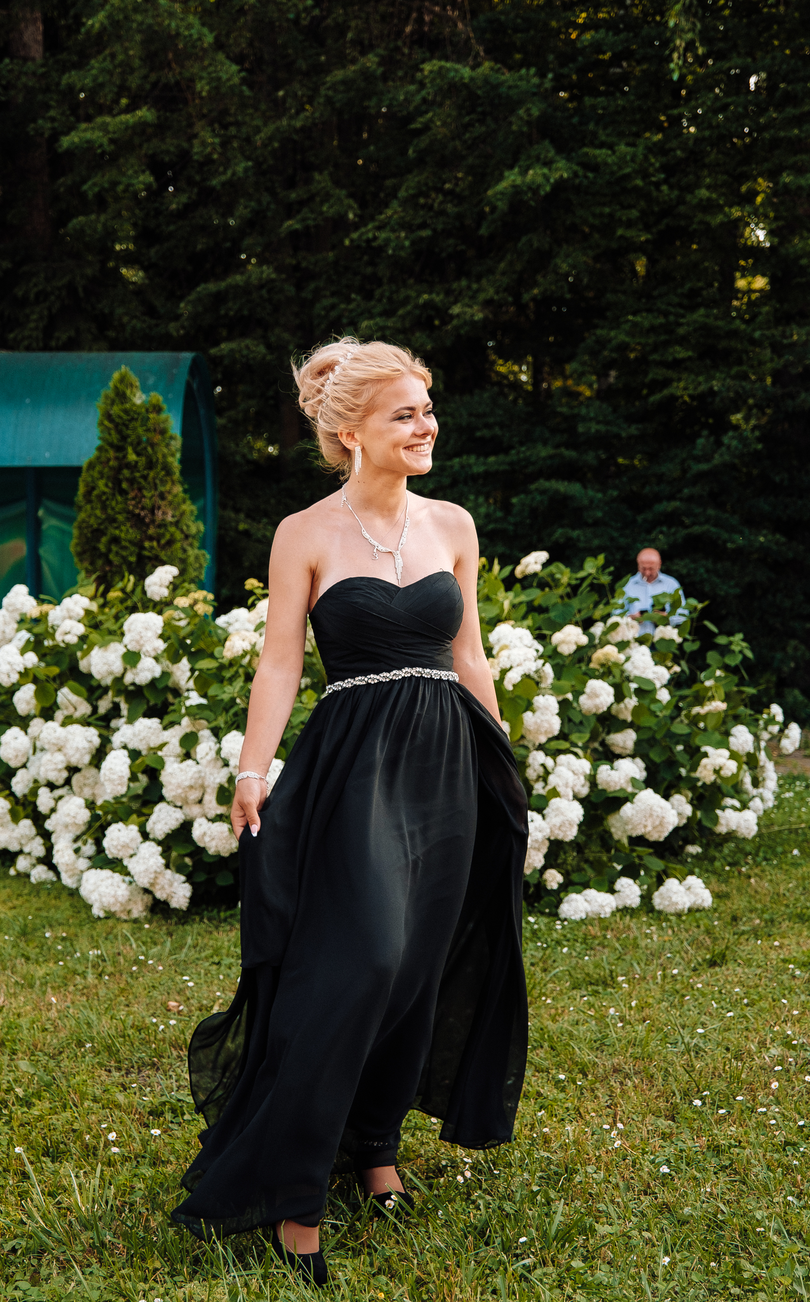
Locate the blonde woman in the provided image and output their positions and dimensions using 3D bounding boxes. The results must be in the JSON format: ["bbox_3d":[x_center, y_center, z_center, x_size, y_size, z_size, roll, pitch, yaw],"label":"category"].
[{"bbox_3d":[-0.100,0.265,3.020,0.620,1.720,0.550,0,1,-26],"label":"blonde woman"}]

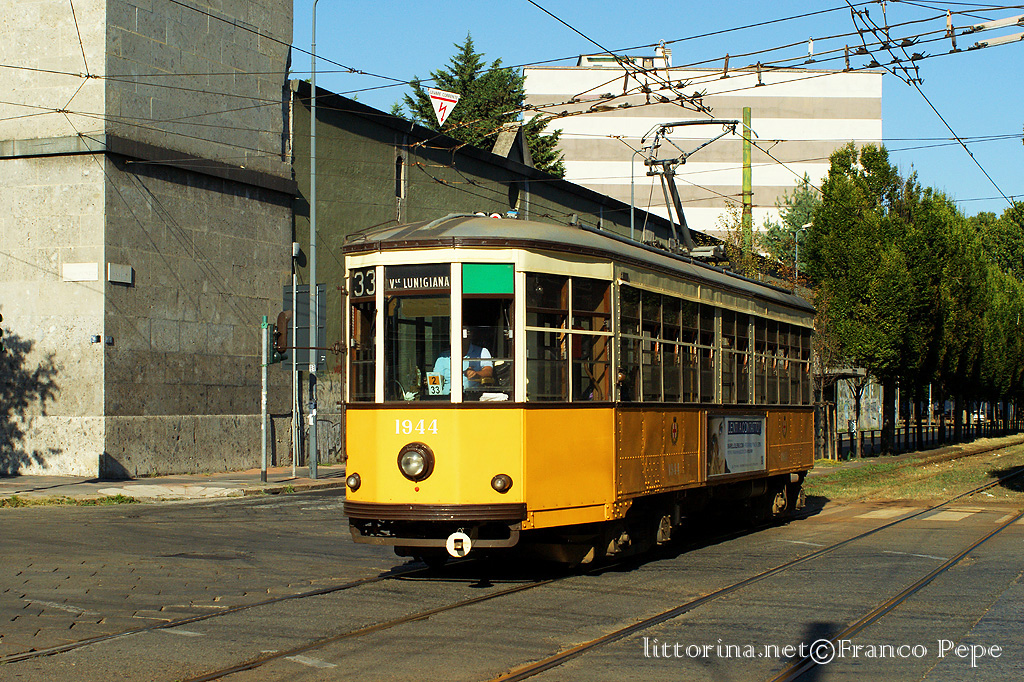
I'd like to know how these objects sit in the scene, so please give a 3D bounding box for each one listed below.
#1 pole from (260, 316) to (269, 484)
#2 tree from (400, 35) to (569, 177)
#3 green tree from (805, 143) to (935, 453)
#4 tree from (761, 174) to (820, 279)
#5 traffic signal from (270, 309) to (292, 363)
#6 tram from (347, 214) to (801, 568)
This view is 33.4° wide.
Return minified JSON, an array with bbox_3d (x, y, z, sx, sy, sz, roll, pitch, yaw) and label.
[{"bbox_3d":[-4.934,1.161,34.051,0.120,3.320,0.120,-1,-3,21],"label":"pole"},{"bbox_3d":[-1.252,-3.928,67.929,7.400,16.600,7.400,-1,-3,21],"label":"tree"},{"bbox_3d":[12.293,-1.502,58.505,4.800,10.900,4.800,-1,-3,21],"label":"green tree"},{"bbox_3d":[17.472,-2.045,103.853,5.600,15.800,5.600,-1,-3,21],"label":"tree"},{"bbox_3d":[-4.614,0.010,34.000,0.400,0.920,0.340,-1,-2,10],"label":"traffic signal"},{"bbox_3d":[1.567,0.716,20.550,2.380,3.300,13.250,-1,-3,21],"label":"tram"}]

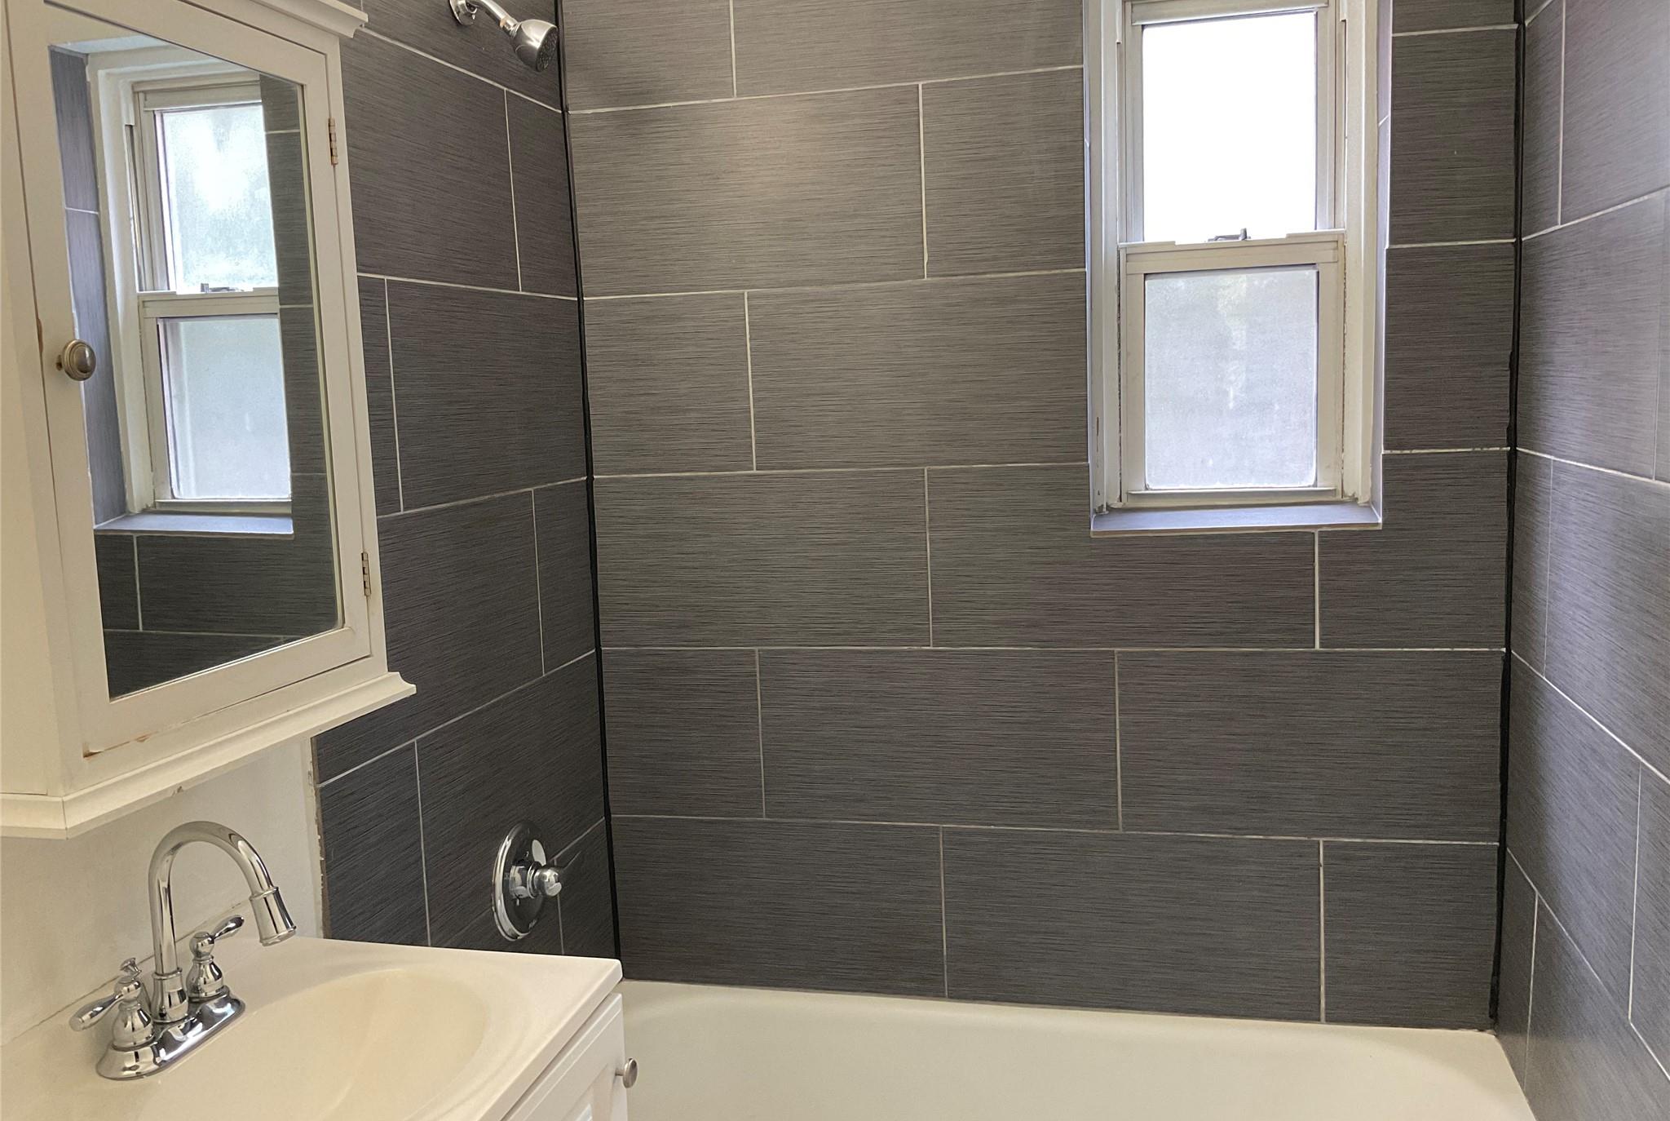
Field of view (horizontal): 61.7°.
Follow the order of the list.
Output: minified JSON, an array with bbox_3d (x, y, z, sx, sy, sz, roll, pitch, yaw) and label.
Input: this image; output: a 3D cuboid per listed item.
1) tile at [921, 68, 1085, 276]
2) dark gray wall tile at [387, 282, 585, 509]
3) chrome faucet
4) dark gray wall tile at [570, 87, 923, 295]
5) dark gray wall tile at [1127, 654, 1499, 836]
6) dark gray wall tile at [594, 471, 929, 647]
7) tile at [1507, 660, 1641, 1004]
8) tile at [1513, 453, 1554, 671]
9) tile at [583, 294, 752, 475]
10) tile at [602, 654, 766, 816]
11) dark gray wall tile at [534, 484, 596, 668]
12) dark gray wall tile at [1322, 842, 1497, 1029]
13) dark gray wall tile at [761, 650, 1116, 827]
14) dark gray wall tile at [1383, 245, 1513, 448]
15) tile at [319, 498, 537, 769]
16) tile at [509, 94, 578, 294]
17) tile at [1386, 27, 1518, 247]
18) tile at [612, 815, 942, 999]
[{"bbox_3d":[0.271,-0.615,2.237,0.258,0.305,0.010,-1,7,13],"label":"tile"},{"bbox_3d":[-0.516,-0.258,2.144,0.010,0.305,0.609,-1,7,14],"label":"dark gray wall tile"},{"bbox_3d":[-0.584,0.349,1.307,0.185,0.218,0.240,-1,7,13],"label":"chrome faucet"},{"bbox_3d":[-0.149,-0.609,2.331,0.602,0.304,0.012,-1,7,13],"label":"dark gray wall tile"},{"bbox_3d":[0.752,0.293,2.236,0.579,0.306,0.012,-1,7,13],"label":"dark gray wall tile"},{"bbox_3d":[-0.129,0.000,2.404,0.593,0.305,0.012,-1,7,13],"label":"dark gray wall tile"},{"bbox_3d":[0.967,0.331,1.849,0.012,0.306,0.600,-1,7,13],"label":"tile"},{"bbox_3d":[1.013,0.000,2.030,0.010,0.305,0.200,-1,7,14],"label":"tile"},{"bbox_3d":[-0.286,-0.303,2.402,0.296,0.304,0.012,-1,7,13],"label":"tile"},{"bbox_3d":[-0.269,0.307,2.489,0.284,0.305,0.010,-1,7,13],"label":"tile"},{"bbox_3d":[-0.454,0.020,2.342,0.012,0.305,0.219,-1,7,13],"label":"dark gray wall tile"},{"bbox_3d":[0.915,0.596,2.237,0.257,0.304,0.012,-1,7,13],"label":"dark gray wall tile"},{"bbox_3d":[0.171,0.300,2.373,0.607,0.306,0.012,-1,7,13],"label":"dark gray wall tile"},{"bbox_3d":[0.927,-0.318,2.124,0.175,0.305,0.010,-1,7,13],"label":"dark gray wall tile"},{"bbox_3d":[-0.556,0.078,1.962,0.010,0.305,0.620,-1,7,14],"label":"tile"},{"bbox_3d":[-0.483,-0.590,2.293,0.010,0.305,0.213,-1,7,14],"label":"tile"},{"bbox_3d":[0.918,-0.623,2.084,0.166,0.305,0.010,-1,7,13],"label":"tile"},{"bbox_3d":[-0.103,0.609,2.476,0.597,0.304,0.012,-1,7,13],"label":"tile"}]

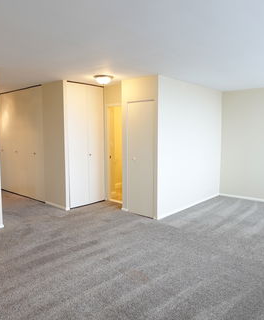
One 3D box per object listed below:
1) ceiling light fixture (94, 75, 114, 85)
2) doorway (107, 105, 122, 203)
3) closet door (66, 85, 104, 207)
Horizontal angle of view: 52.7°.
[{"bbox_3d":[-0.482,-1.371,4.617,0.345,0.125,0.345,0,6,0],"label":"ceiling light fixture"},{"bbox_3d":[-0.264,-0.122,5.503,0.660,2.080,0.110,5,8,41],"label":"doorway"},{"bbox_3d":[-0.904,-0.289,5.382,0.045,2.410,0.915,5,8,41],"label":"closet door"}]

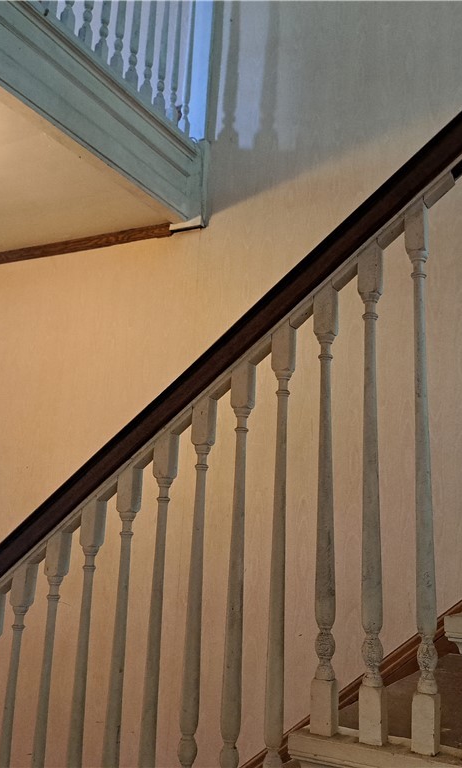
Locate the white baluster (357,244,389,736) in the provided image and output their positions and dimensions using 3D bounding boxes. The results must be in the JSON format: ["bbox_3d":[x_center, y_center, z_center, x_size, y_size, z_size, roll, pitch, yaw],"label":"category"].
[{"bbox_3d":[0.245,0.166,1.246,0.037,0.853,0.037,-4,-13,28],"label":"white baluster"}]

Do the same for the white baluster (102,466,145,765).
[{"bbox_3d":[-0.226,0.599,1.410,0.037,0.864,0.037,-4,-13,28],"label":"white baluster"}]

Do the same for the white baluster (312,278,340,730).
[{"bbox_3d":[0.169,0.203,1.280,0.037,0.787,0.037,-4,-13,28],"label":"white baluster"}]

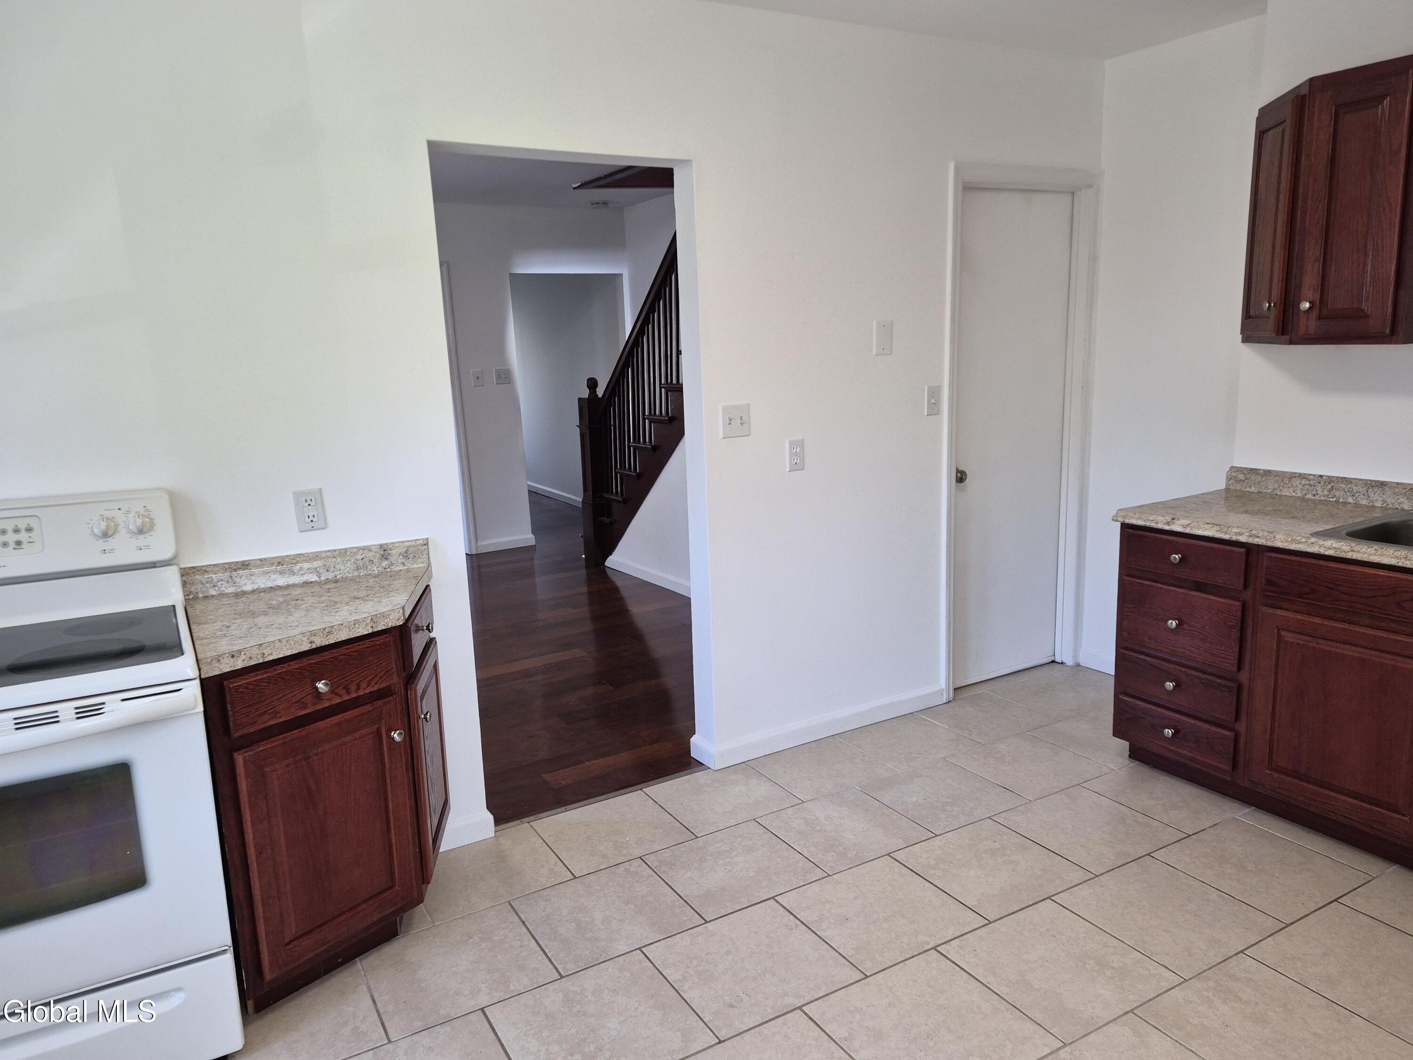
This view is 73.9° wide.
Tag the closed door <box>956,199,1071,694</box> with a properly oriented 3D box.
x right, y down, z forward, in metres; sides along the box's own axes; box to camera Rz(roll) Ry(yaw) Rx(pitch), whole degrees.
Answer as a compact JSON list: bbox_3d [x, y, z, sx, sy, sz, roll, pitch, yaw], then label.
[{"bbox_3d":[1.277,-0.367,4.019,0.707,2.062,0.043,-8,12,-29],"label":"closed door"}]

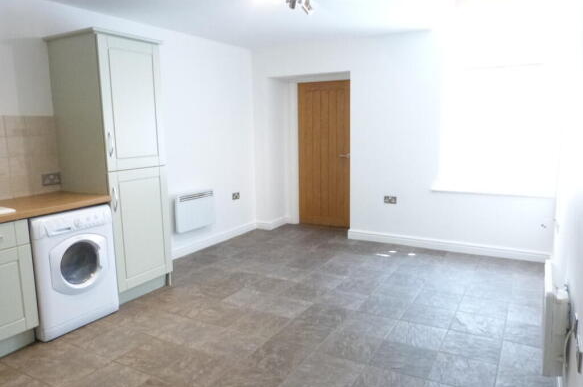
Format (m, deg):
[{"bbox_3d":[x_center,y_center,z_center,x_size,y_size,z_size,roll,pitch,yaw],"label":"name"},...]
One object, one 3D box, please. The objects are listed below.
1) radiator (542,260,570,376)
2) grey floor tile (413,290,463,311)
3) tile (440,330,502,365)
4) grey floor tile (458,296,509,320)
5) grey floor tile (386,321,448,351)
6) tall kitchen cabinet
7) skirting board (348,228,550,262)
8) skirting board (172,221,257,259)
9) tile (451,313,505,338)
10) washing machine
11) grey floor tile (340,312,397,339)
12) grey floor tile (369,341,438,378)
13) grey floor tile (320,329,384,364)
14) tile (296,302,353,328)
[{"bbox_3d":[1.367,0.617,2.190,0.085,0.390,0.600,4,10,31],"label":"radiator"},{"bbox_3d":[1.182,0.857,3.388,0.337,0.012,0.337,4,9,29],"label":"grey floor tile"},{"bbox_3d":[1.127,0.963,2.640,0.335,0.010,0.335,4,10,29],"label":"tile"},{"bbox_3d":[1.472,0.875,3.225,0.337,0.012,0.337,4,9,29],"label":"grey floor tile"},{"bbox_3d":[0.842,0.946,2.810,0.337,0.012,0.337,4,9,29],"label":"grey floor tile"},{"bbox_3d":[-1.463,-0.198,3.489,0.640,2.050,0.599,4,10,30],"label":"tall kitchen cabinet"},{"bbox_3d":[1.649,0.583,4.767,2.140,0.120,0.020,4,10,31],"label":"skirting board"},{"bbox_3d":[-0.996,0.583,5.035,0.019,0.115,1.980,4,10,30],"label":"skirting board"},{"bbox_3d":[1.292,0.917,2.925,0.335,0.010,0.335,4,10,29],"label":"tile"},{"bbox_3d":[-1.722,0.517,3.076,0.570,0.847,0.591,4,10,30],"label":"washing machine"},{"bbox_3d":[0.545,0.928,2.977,0.337,0.012,0.337,4,9,29],"label":"grey floor tile"},{"bbox_3d":[0.671,0.989,2.520,0.335,0.010,0.335,4,10,29],"label":"grey floor tile"},{"bbox_3d":[0.378,0.972,2.689,0.337,0.012,0.337,4,9,29],"label":"grey floor tile"},{"bbox_3d":[0.253,0.905,3.134,0.335,0.010,0.335,4,10,29],"label":"tile"}]

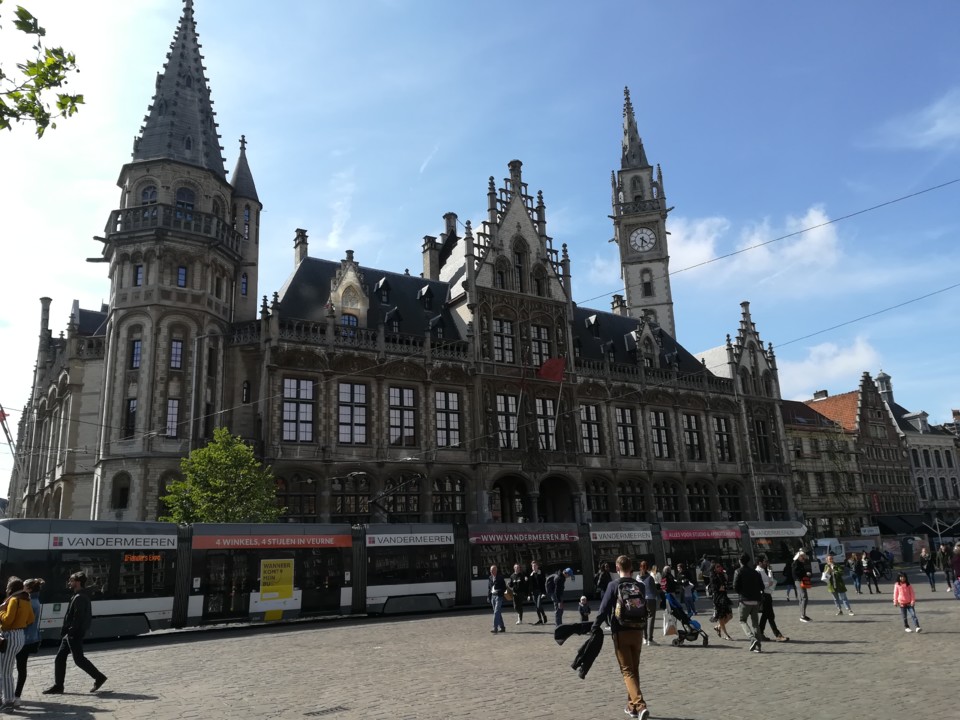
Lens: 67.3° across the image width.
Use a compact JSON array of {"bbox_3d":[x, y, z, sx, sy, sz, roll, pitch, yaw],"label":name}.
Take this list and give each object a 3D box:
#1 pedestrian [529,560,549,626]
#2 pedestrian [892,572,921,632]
[{"bbox_3d":[1.707,6.849,21.206,0.500,1.780,0.450,-9,-17,24],"label":"pedestrian"},{"bbox_3d":[9.319,5.288,15.756,0.540,1.195,0.300,-8,-16,20],"label":"pedestrian"}]

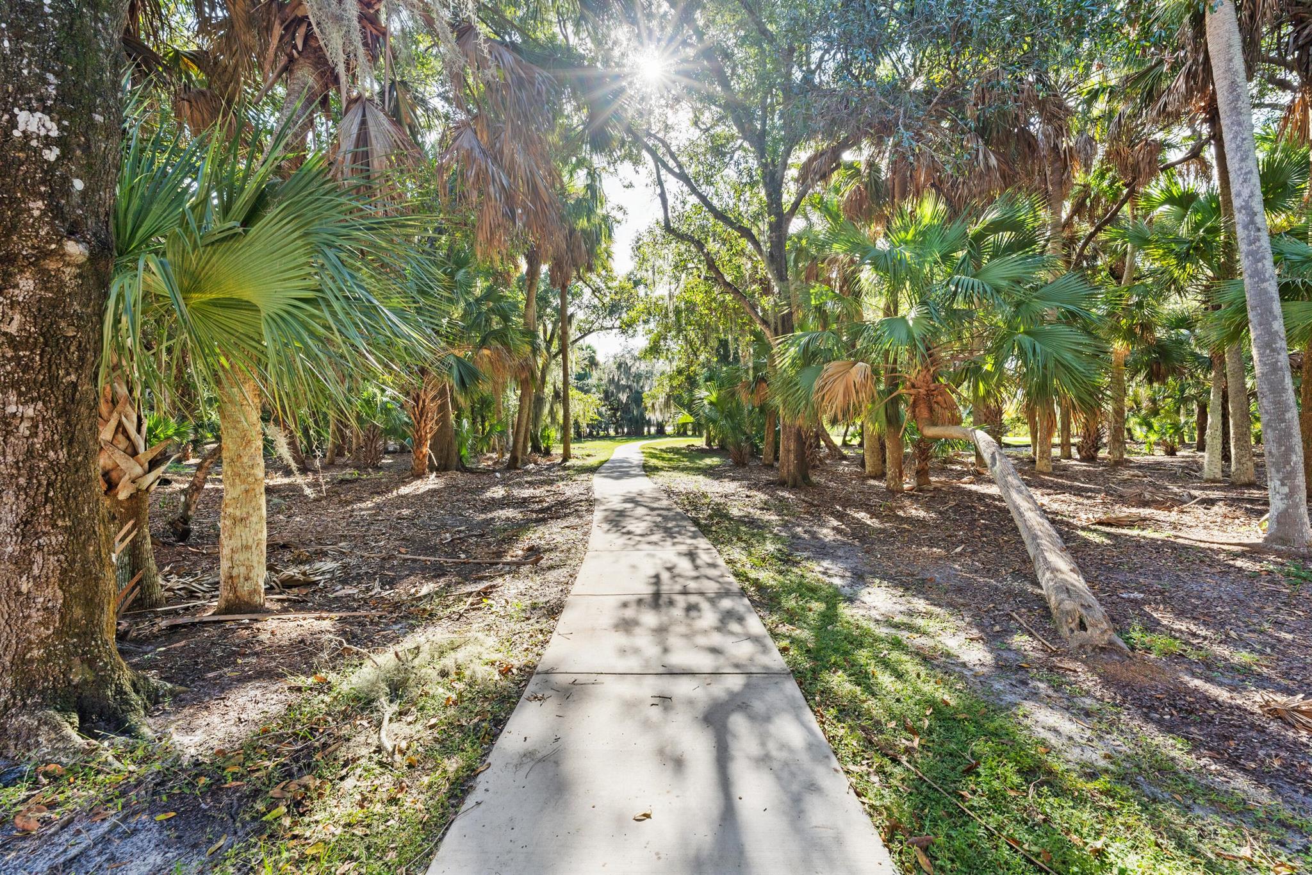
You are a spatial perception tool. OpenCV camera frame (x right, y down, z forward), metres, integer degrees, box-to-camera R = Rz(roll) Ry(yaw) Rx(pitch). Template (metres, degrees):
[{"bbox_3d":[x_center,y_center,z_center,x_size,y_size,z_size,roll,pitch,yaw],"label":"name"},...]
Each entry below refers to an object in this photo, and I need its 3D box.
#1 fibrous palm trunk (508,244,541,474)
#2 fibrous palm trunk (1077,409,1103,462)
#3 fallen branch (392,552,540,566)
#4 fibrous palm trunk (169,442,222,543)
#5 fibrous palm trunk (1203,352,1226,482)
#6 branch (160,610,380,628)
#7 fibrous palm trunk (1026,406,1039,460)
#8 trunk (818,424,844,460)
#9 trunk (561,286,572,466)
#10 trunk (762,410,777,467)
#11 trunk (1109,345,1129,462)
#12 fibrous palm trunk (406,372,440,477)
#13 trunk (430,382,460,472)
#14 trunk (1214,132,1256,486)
[{"bbox_3d":[-4.768,-2.863,18.452,0.550,8.060,0.500,5,1,-15],"label":"fibrous palm trunk"},{"bbox_3d":[20.086,-0.166,23.585,0.850,2.420,0.850,1,1,40],"label":"fibrous palm trunk"},{"bbox_3d":[-2.074,1.340,5.653,1.664,0.070,0.150,0,1,6],"label":"fallen branch"},{"bbox_3d":[-6.424,0.767,7.192,0.280,1.450,0.260,20,1,-39],"label":"fibrous palm trunk"},{"bbox_3d":[15.705,-0.616,14.329,0.320,3.724,0.320,2,0,-42],"label":"fibrous palm trunk"},{"bbox_3d":[-2.934,1.376,3.896,1.550,0.050,0.110,0,1,-6],"label":"branch"},{"bbox_3d":[18.259,-0.301,24.744,0.380,2.783,0.380,-3,0,36],"label":"fibrous palm trunk"},{"bbox_3d":[8.933,0.220,26.114,0.460,1.983,0.460,-31,0,17],"label":"trunk"},{"bbox_3d":[-3.937,-2.855,22.153,0.360,7.850,0.360,-1,1,-10],"label":"trunk"},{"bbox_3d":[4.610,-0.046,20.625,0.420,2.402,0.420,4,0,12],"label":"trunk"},{"bbox_3d":[19.337,-1.370,21.271,0.500,4.880,0.500,1,1,42],"label":"trunk"},{"bbox_3d":[-7.460,-0.450,16.280,0.850,3.290,0.850,0,1,-25],"label":"fibrous palm trunk"},{"bbox_3d":[-7.428,-0.387,17.881,0.950,3.180,0.950,0,1,-23],"label":"trunk"},{"bbox_3d":[15.148,-3.420,13.432,0.400,9.380,0.400,-4,0,-41],"label":"trunk"}]

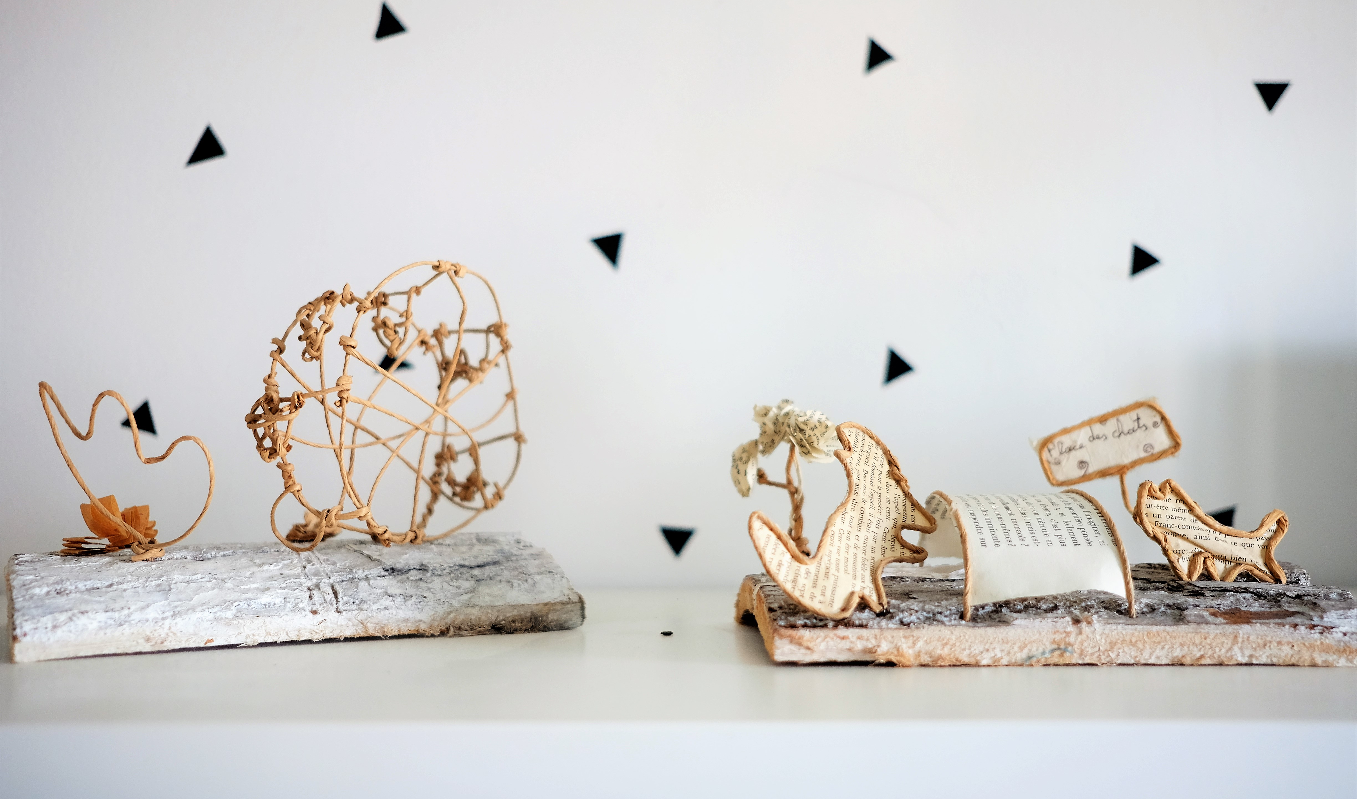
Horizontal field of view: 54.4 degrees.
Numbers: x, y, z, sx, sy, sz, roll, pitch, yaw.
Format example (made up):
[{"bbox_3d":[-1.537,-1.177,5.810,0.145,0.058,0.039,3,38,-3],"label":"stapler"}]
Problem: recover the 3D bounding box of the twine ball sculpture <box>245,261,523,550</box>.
[{"bbox_3d":[-0.149,0.003,0.670,0.134,0.140,0.120,0,2,0],"label":"twine ball sculpture"}]

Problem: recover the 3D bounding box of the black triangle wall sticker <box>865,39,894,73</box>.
[{"bbox_3d":[0.116,-0.199,0.763,0.017,0.021,0.002,0,2,0],"label":"black triangle wall sticker"}]

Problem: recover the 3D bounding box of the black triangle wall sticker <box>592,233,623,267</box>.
[{"bbox_3d":[-0.041,-0.087,0.767,0.018,0.020,0.002,0,2,0],"label":"black triangle wall sticker"}]

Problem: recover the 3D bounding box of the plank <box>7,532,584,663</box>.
[{"bbox_3d":[-0.185,0.096,0.660,0.260,0.036,0.088,-1,2,-17],"label":"plank"}]

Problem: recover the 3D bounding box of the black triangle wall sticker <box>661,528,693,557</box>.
[{"bbox_3d":[-0.001,0.083,0.772,0.020,0.018,0.002,0,2,0],"label":"black triangle wall sticker"}]

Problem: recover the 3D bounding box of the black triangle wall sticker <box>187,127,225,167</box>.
[{"bbox_3d":[-0.274,-0.147,0.765,0.023,0.023,0.002,0,2,0],"label":"black triangle wall sticker"}]

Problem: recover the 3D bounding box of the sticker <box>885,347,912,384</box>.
[{"bbox_3d":[0.128,-0.019,0.769,0.017,0.022,0.002,0,2,0],"label":"sticker"}]

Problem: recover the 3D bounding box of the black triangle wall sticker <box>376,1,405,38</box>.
[{"bbox_3d":[-0.166,-0.219,0.762,0.018,0.022,0.002,0,2,0],"label":"black triangle wall sticker"}]

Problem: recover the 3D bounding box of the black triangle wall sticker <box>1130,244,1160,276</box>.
[{"bbox_3d":[0.271,-0.081,0.767,0.017,0.019,0.002,0,2,0],"label":"black triangle wall sticker"}]

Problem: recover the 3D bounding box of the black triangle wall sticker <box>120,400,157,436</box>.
[{"bbox_3d":[-0.315,0.011,0.770,0.022,0.021,0.002,0,2,0],"label":"black triangle wall sticker"}]

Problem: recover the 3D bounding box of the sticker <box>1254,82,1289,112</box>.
[{"bbox_3d":[0.343,-0.175,0.764,0.020,0.018,0.002,0,2,0],"label":"sticker"}]

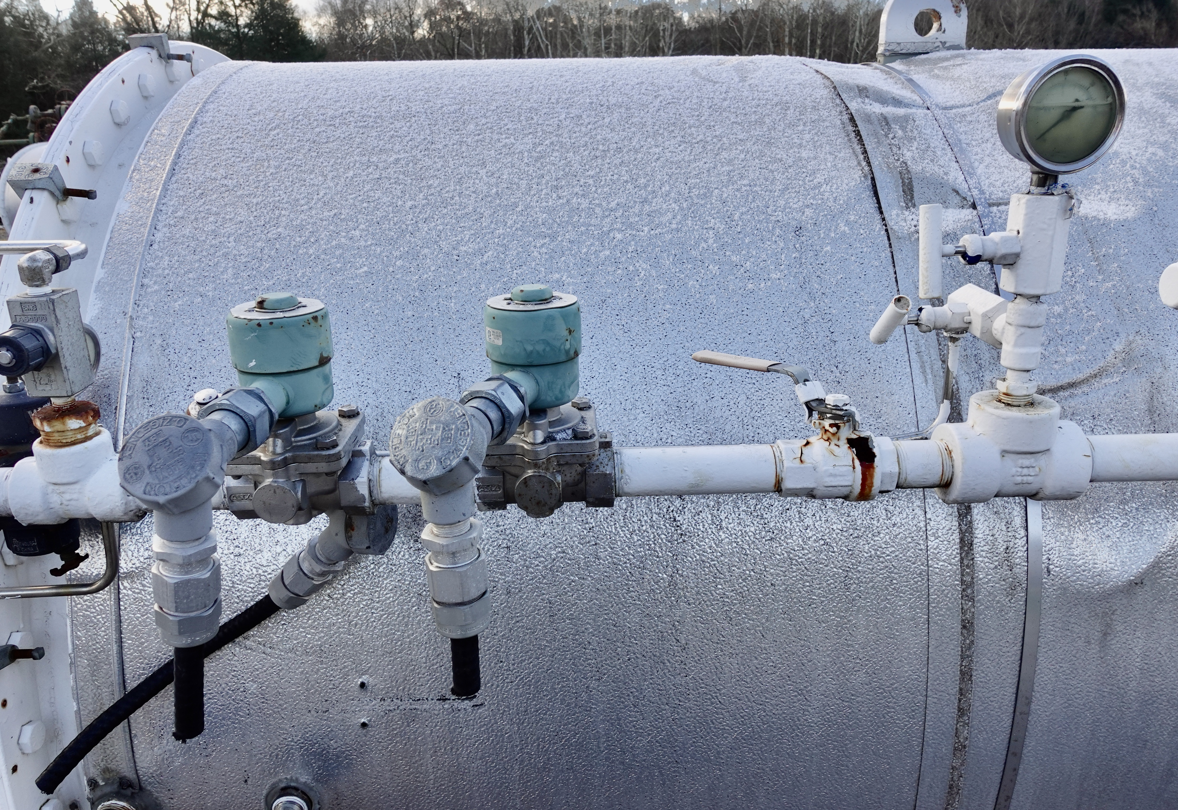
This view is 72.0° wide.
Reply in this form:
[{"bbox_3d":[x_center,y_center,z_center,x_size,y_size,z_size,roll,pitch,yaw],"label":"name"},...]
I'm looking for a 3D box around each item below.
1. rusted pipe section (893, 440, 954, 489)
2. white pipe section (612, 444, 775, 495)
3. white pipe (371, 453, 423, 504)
[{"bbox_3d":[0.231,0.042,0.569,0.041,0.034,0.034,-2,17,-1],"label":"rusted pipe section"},{"bbox_3d":[0.074,0.046,0.565,0.115,0.034,0.034,-2,17,-1],"label":"white pipe section"},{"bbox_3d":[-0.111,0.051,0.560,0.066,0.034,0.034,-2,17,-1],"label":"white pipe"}]

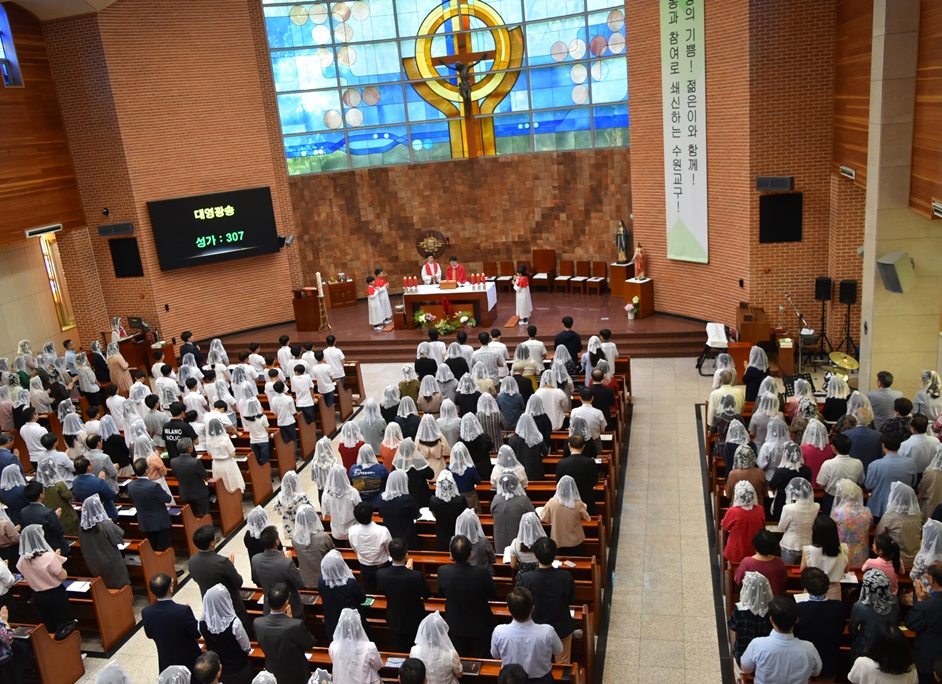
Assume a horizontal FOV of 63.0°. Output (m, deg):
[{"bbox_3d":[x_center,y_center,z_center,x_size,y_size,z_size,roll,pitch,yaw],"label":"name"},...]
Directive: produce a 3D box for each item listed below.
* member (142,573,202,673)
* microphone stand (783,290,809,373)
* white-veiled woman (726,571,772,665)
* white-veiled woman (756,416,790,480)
[{"bbox_3d":[-2.645,2.869,7.066,0.500,1.705,0.400,-2,16,15],"label":"member"},{"bbox_3d":[6.239,-0.147,14.637,0.530,1.690,0.420,-2,17,15],"label":"microphone stand"},{"bbox_3d":[2.459,2.648,6.718,0.450,1.510,0.360,-2,17,12],"label":"white-veiled woman"},{"bbox_3d":[3.958,1.720,9.972,0.460,1.580,0.380,-6,15,-3],"label":"white-veiled woman"}]

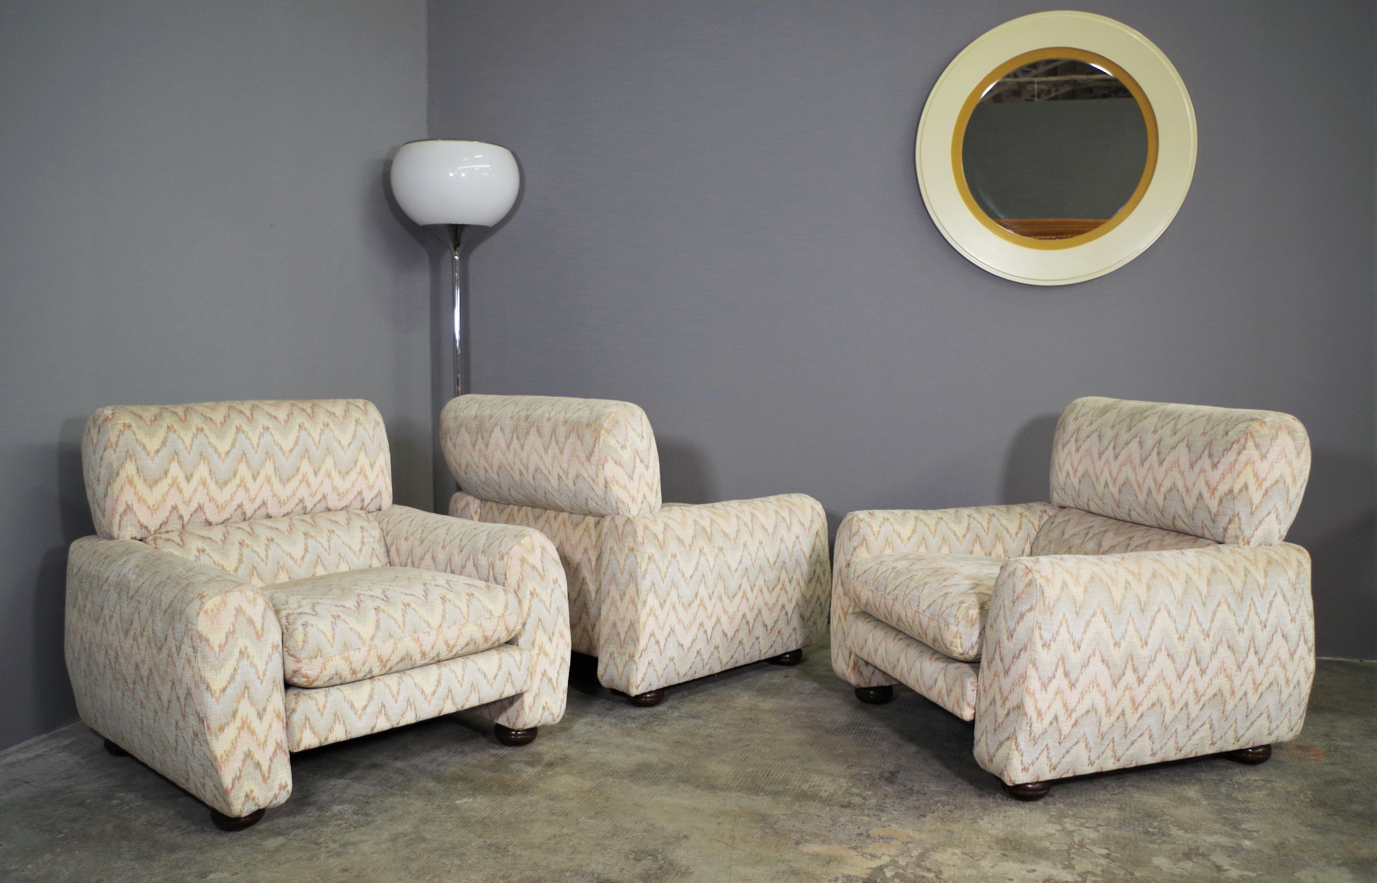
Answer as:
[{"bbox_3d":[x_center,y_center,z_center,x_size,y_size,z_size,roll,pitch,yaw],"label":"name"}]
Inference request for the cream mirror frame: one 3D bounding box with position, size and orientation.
[{"bbox_3d":[1.190,-0.952,3.363,0.869,0.869,0.050,1,3,15],"label":"cream mirror frame"}]

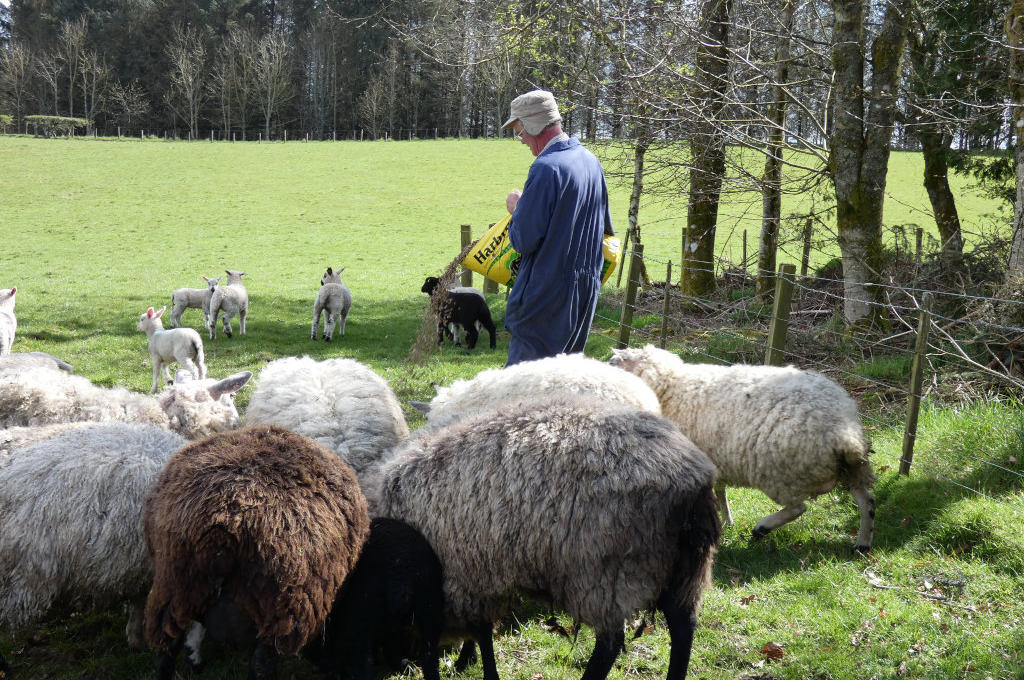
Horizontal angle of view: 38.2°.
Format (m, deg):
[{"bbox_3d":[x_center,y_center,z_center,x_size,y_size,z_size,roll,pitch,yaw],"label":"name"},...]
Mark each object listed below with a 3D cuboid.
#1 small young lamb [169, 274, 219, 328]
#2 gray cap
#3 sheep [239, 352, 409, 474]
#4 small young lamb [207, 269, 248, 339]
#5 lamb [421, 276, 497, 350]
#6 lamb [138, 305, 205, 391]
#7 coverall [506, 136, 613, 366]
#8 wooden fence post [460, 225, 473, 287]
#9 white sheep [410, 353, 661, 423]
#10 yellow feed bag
[{"bbox_3d":[-2.561,-0.300,11.968,0.450,0.440,0.170,1,8,9],"label":"small young lamb"},{"bbox_3d":[0.083,-0.964,6.270,0.260,0.175,0.190,-8,4,22],"label":"gray cap"},{"bbox_3d":[-0.648,0.461,5.310,0.510,0.730,1.080,1,8,5],"label":"sheep"},{"bbox_3d":[-2.215,-0.284,11.516,0.200,0.530,0.480,3,8,23],"label":"small young lamb"},{"bbox_3d":[-0.392,-0.185,10.823,0.550,0.520,0.180,2,8,16],"label":"lamb"},{"bbox_3d":[-2.070,0.063,8.990,0.530,0.520,0.190,5,9,34],"label":"lamb"},{"bbox_3d":[0.192,-0.109,6.242,0.380,1.470,0.500,7,10,41],"label":"coverall"},{"bbox_3d":[-0.432,-0.721,14.030,0.100,0.720,0.100,0,8,0],"label":"wooden fence post"},{"bbox_3d":[0.079,0.436,5.458,1.020,0.730,0.470,2,8,16],"label":"white sheep"},{"bbox_3d":[0.127,-0.386,6.386,0.680,0.310,0.210,1,2,-12],"label":"yellow feed bag"}]

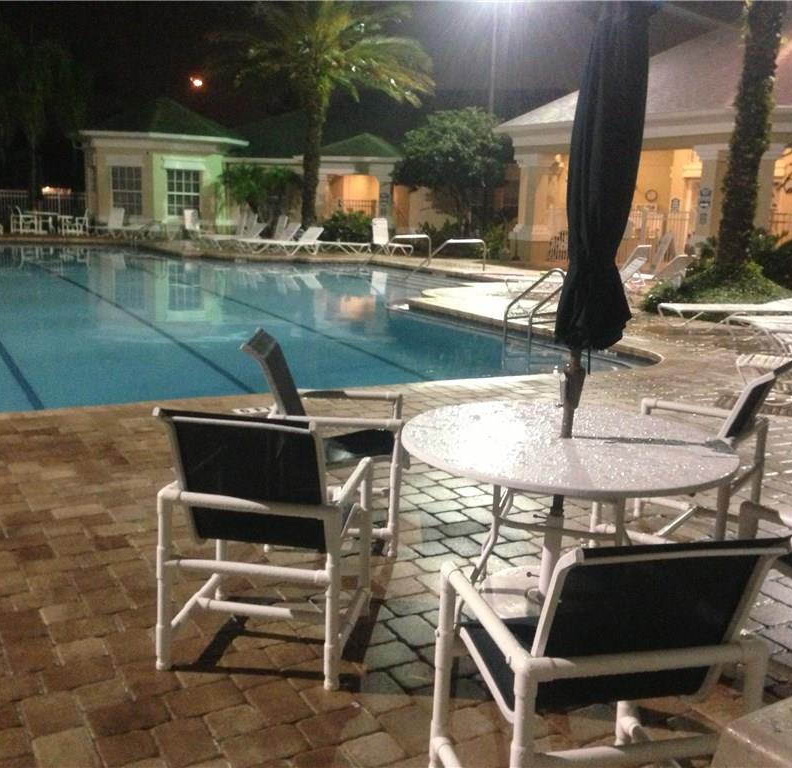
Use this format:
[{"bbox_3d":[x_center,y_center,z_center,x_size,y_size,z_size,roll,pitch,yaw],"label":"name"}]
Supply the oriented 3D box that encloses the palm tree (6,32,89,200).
[{"bbox_3d":[-11.709,-8.337,32.595,2.900,6.400,2.900,-3,12,-24],"label":"palm tree"}]

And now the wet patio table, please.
[{"bbox_3d":[0.614,0.550,3.684,1.230,0.705,1.230,2,11,0],"label":"wet patio table"}]

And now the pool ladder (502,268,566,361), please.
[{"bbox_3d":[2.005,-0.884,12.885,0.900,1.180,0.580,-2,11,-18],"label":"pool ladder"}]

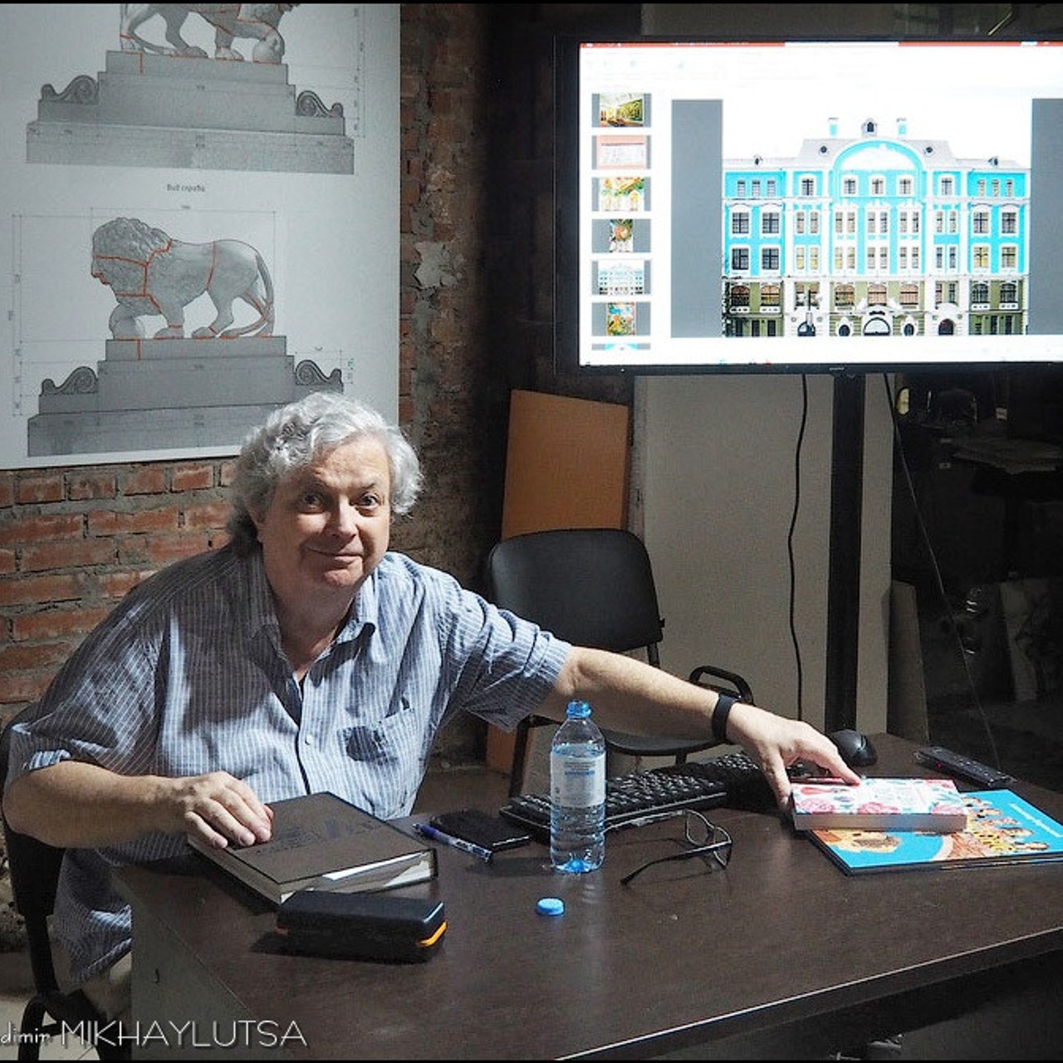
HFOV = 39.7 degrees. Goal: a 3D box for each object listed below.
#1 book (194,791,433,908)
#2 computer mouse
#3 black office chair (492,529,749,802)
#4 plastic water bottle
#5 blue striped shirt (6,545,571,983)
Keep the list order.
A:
[{"bbox_3d":[-0.269,0.379,1.767,0.196,0.030,0.258,-5,9,-35],"label":"book"},{"bbox_3d":[0.474,0.318,2.200,0.062,0.038,0.108,-6,10,-38],"label":"computer mouse"},{"bbox_3d":[0.235,0.458,3.379,0.550,0.850,0.580,-5,9,-34],"label":"black office chair"},{"bbox_3d":[0.056,0.296,1.732,0.065,0.203,0.065,0,7,0],"label":"plastic water bottle"},{"bbox_3d":[-0.337,0.283,2.029,0.730,0.530,0.420,-3,8,-20],"label":"blue striped shirt"}]

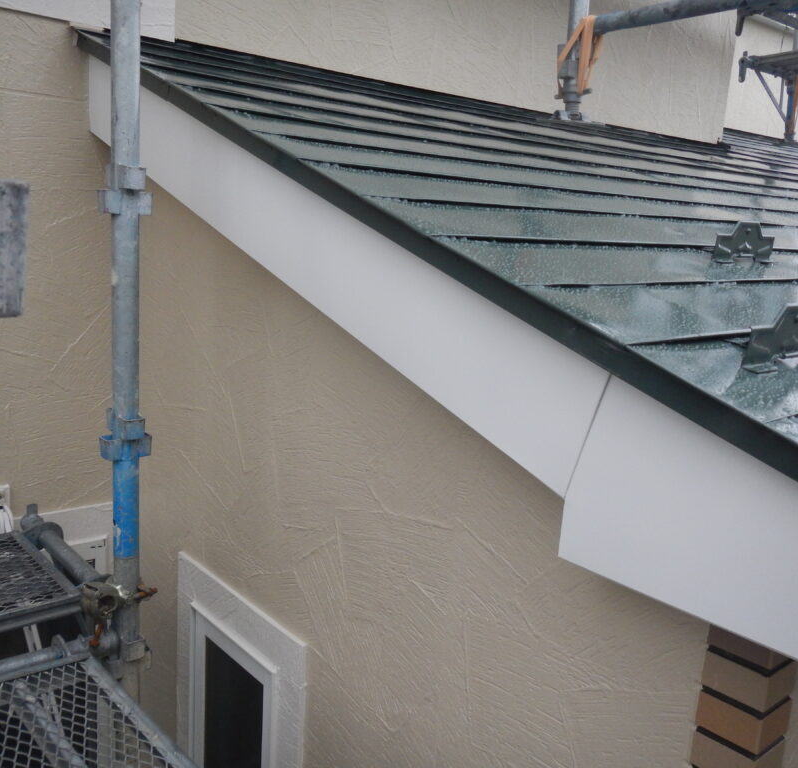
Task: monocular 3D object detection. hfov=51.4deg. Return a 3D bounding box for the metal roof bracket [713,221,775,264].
[{"bbox_3d":[0.558,-0.222,1.313,0.190,0.059,0.032,-7,27,-41],"label":"metal roof bracket"}]

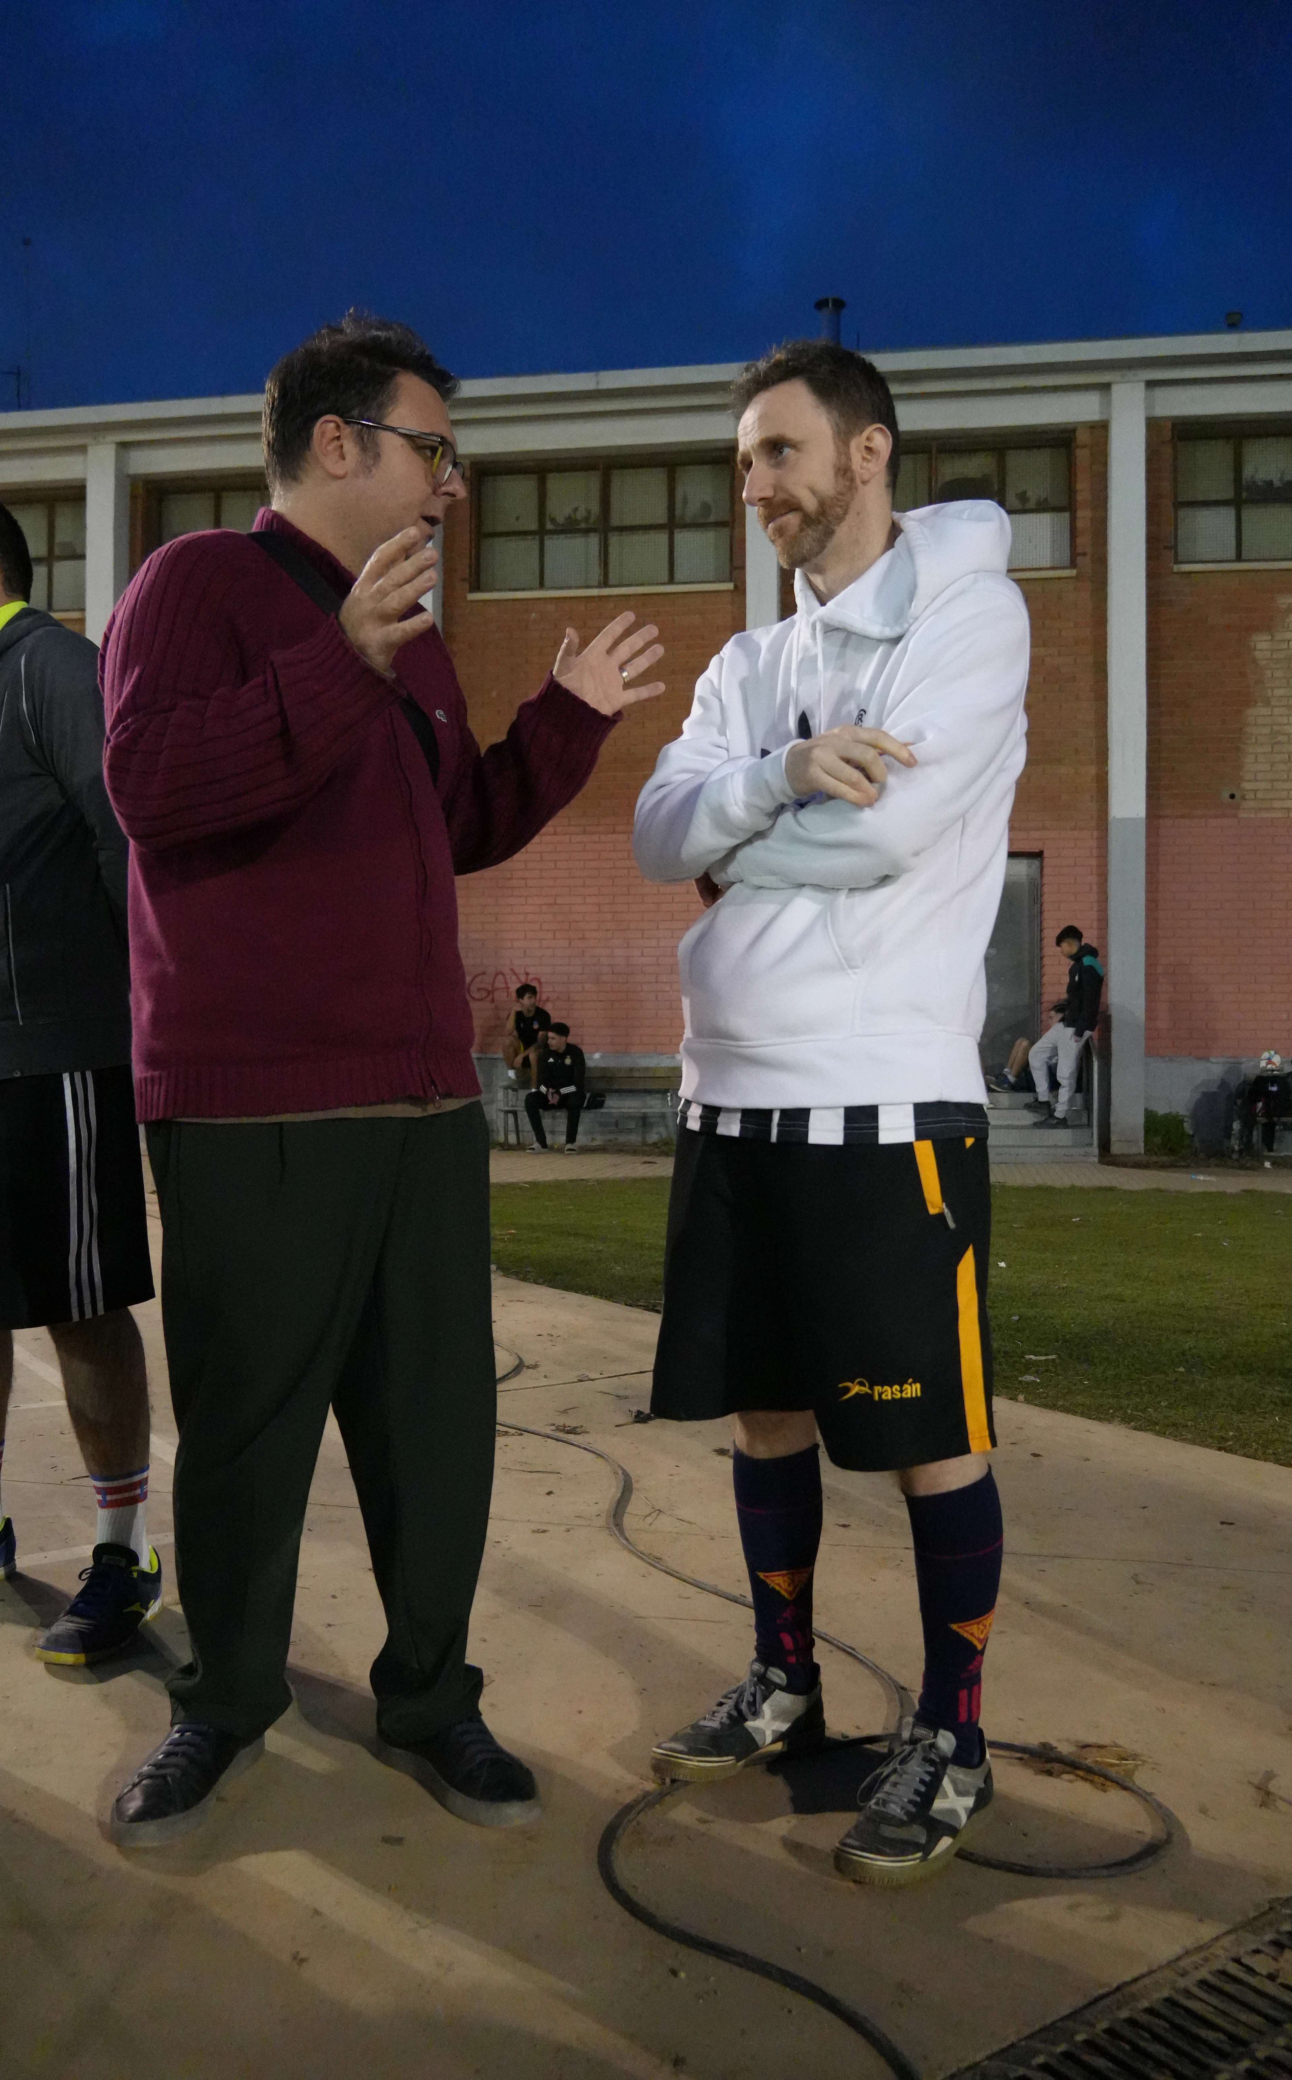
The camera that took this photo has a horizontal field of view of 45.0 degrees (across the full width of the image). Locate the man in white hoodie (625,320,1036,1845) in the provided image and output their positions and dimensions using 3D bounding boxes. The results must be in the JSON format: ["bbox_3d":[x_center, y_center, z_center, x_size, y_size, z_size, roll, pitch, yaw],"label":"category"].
[{"bbox_3d":[0.225,0.030,1.850,0.440,1.770,0.520,1,-1,-45],"label":"man in white hoodie"}]

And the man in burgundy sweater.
[{"bbox_3d":[-0.315,0.020,1.860,0.520,1.800,0.620,0,-1,40],"label":"man in burgundy sweater"}]

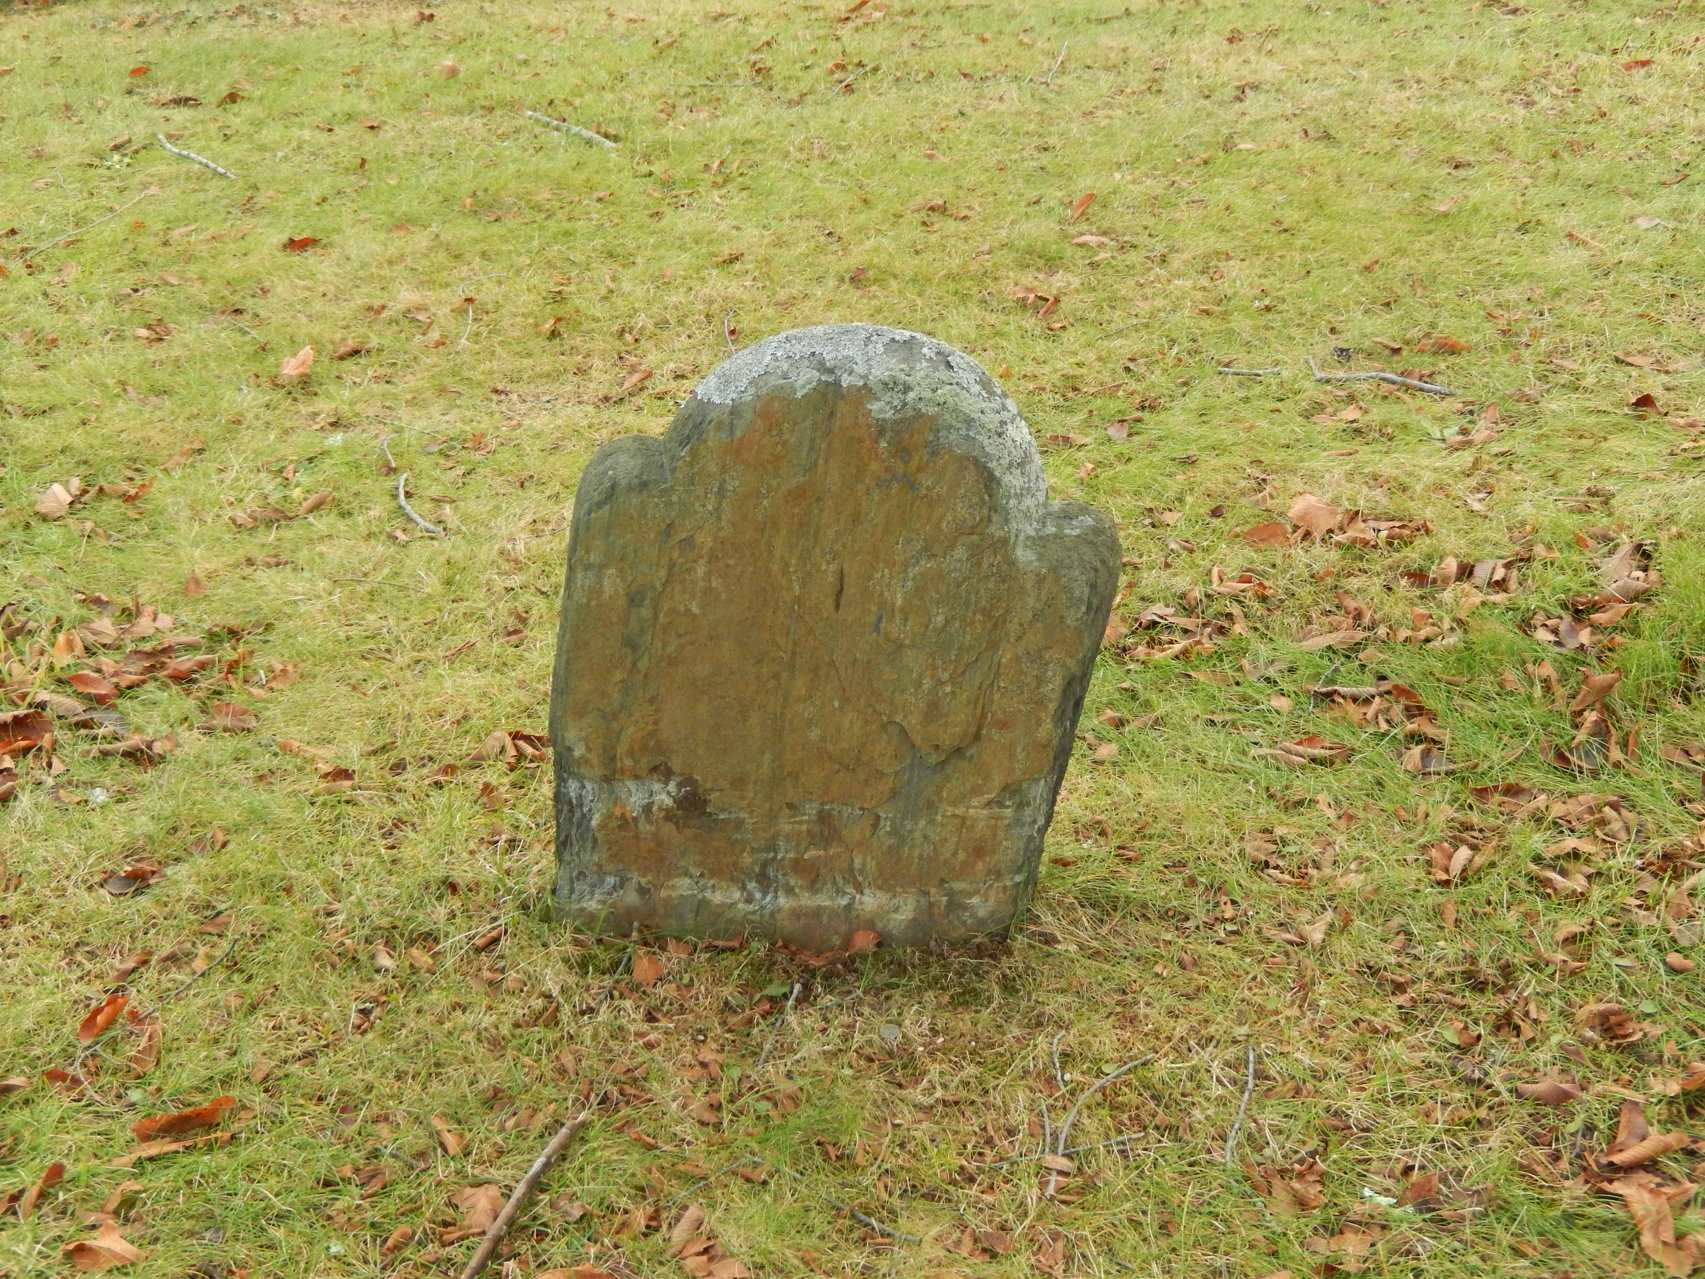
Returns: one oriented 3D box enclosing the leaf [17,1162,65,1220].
[{"bbox_3d":[-0.753,0.512,2.335,0.024,0.028,0.072,6,27,12],"label":"leaf"}]

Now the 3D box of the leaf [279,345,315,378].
[{"bbox_3d":[-0.864,-0.433,3.908,0.045,0.035,0.032,-13,32,-26],"label":"leaf"}]

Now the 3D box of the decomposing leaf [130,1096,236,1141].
[{"bbox_3d":[-0.612,0.438,2.297,0.090,0.025,0.028,-4,29,-11],"label":"decomposing leaf"}]

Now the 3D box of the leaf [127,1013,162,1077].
[{"bbox_3d":[-0.716,0.410,2.539,0.030,0.026,0.085,1,27,2],"label":"leaf"}]

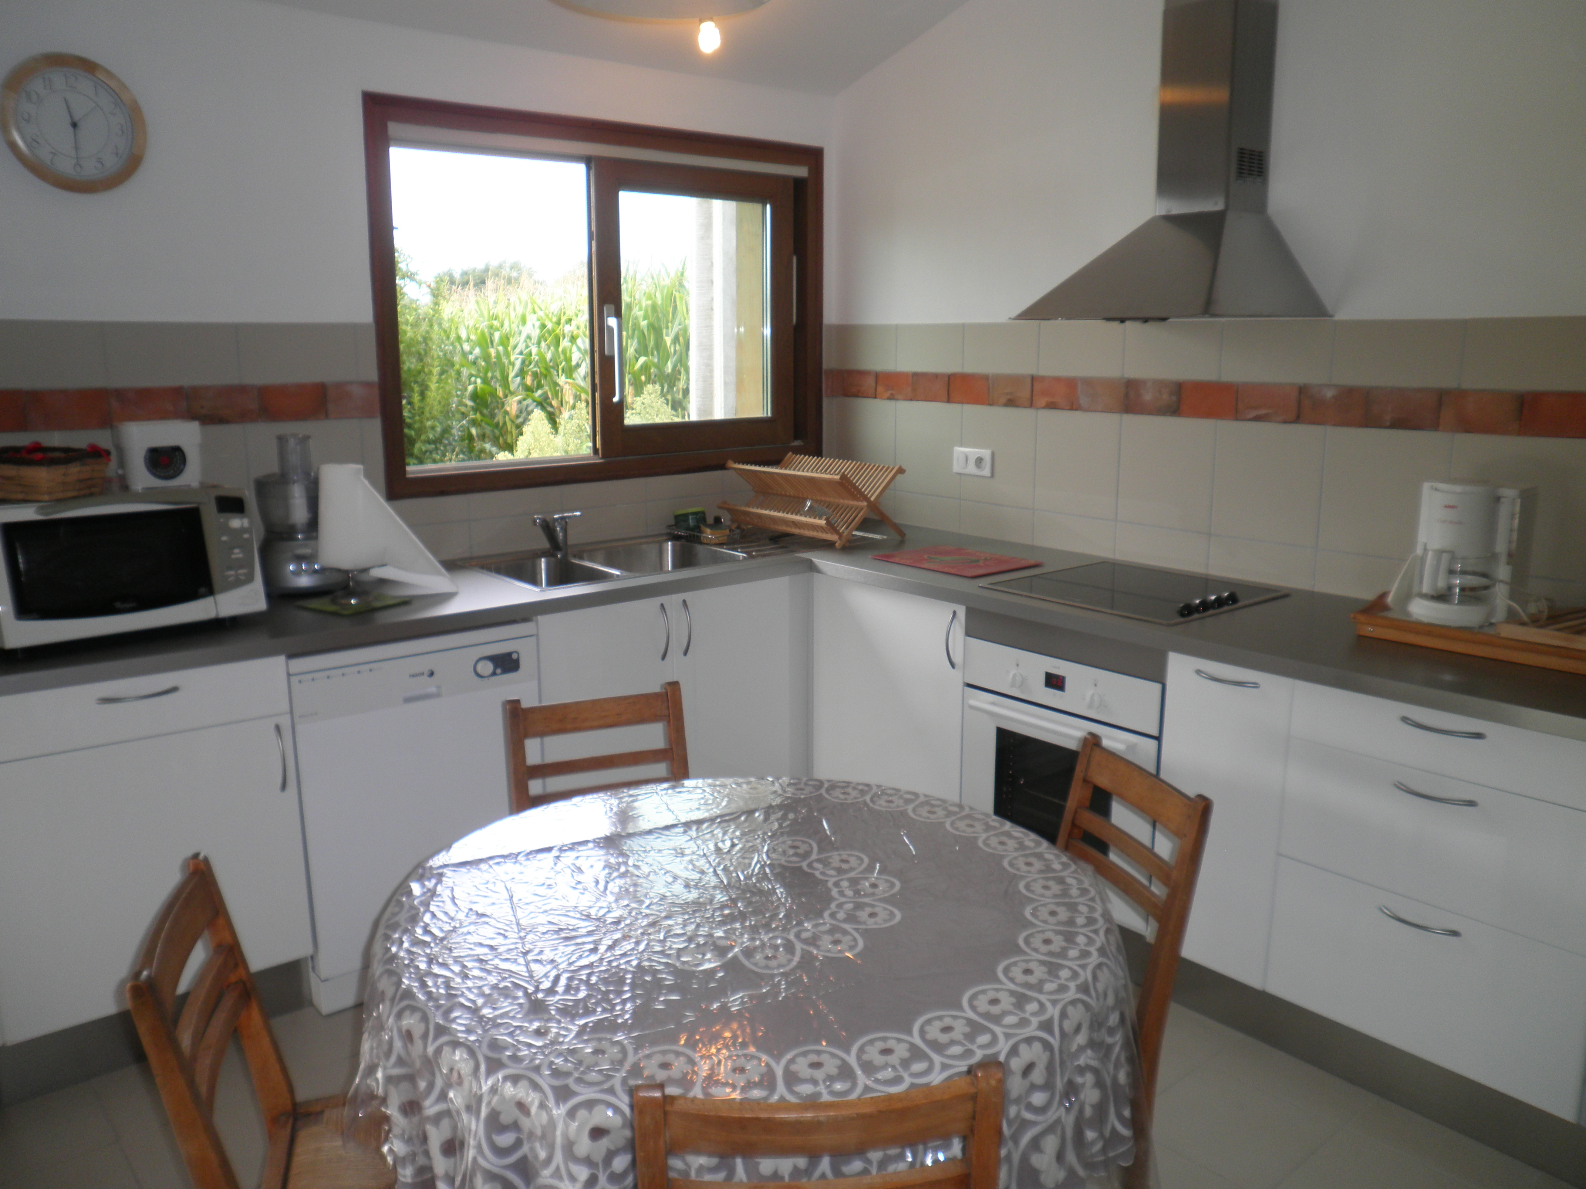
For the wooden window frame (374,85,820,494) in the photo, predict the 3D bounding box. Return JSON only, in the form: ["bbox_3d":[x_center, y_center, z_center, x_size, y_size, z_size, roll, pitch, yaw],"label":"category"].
[{"bbox_3d":[-0.523,-0.903,3.723,1.607,1.076,0.101,-10,15,-39],"label":"wooden window frame"}]

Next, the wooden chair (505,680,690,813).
[{"bbox_3d":[-0.308,0.644,2.234,0.403,0.846,0.463,-5,13,-21],"label":"wooden chair"}]

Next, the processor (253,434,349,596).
[{"bbox_3d":[-1.282,-0.212,3.081,0.225,0.398,0.225,-7,14,-30],"label":"processor"}]

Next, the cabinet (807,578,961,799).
[{"bbox_3d":[0.475,0.296,3.639,0.580,0.725,0.610,-10,15,-39],"label":"cabinet"}]

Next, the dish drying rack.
[{"bbox_3d":[0.070,-0.324,4.055,0.345,0.235,0.530,-10,15,-39],"label":"dish drying rack"}]

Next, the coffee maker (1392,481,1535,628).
[{"bbox_3d":[1.463,-0.092,2.607,0.206,0.297,0.201,-11,16,-43],"label":"coffee maker"}]

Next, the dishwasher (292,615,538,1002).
[{"bbox_3d":[-1.038,0.472,3.054,0.599,0.846,0.594,-10,15,-39],"label":"dishwasher"}]

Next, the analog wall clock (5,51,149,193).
[{"bbox_3d":[-1.615,-1.062,2.688,0.298,0.302,0.040,-10,15,-39],"label":"analog wall clock"}]

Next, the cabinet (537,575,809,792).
[{"bbox_3d":[-0.472,0.342,3.517,0.876,0.806,0.584,-10,15,-39],"label":"cabinet"}]

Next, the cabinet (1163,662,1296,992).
[{"bbox_3d":[1.163,0.464,2.849,0.580,0.725,0.298,-10,15,-39],"label":"cabinet"}]

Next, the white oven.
[{"bbox_3d":[0.860,0.430,3.182,0.570,0.622,0.597,-10,15,-39],"label":"white oven"}]

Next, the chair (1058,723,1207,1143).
[{"bbox_3d":[0.379,0.710,1.995,0.460,0.845,0.410,-3,12,-18],"label":"chair"}]

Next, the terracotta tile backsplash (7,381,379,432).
[{"bbox_3d":[-1.461,-0.475,2.981,0.886,0.095,0.020,-10,15,-39],"label":"terracotta tile backsplash"}]

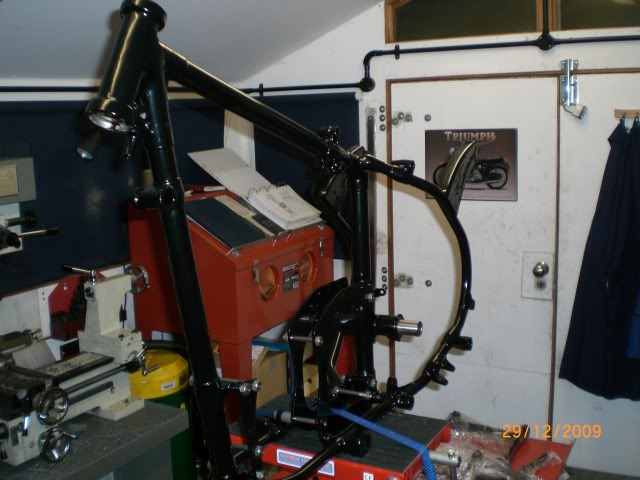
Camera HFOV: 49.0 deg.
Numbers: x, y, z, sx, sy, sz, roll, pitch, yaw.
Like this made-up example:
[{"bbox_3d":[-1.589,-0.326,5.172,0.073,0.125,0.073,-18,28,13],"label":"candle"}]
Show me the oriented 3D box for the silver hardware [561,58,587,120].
[{"bbox_3d":[0.992,-0.588,2.746,0.085,0.222,0.042,4,11,28],"label":"silver hardware"}]

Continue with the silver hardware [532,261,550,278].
[{"bbox_3d":[0.918,0.123,2.911,0.054,0.056,0.066,4,11,28],"label":"silver hardware"}]

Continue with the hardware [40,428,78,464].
[{"bbox_3d":[-0.719,0.559,1.922,0.095,0.095,0.093,4,11,28],"label":"hardware"}]

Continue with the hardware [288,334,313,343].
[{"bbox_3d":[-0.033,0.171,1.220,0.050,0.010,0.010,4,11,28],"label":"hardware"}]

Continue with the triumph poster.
[{"bbox_3d":[0.649,-0.323,3.006,0.402,0.301,0.010,4,11,28],"label":"triumph poster"}]

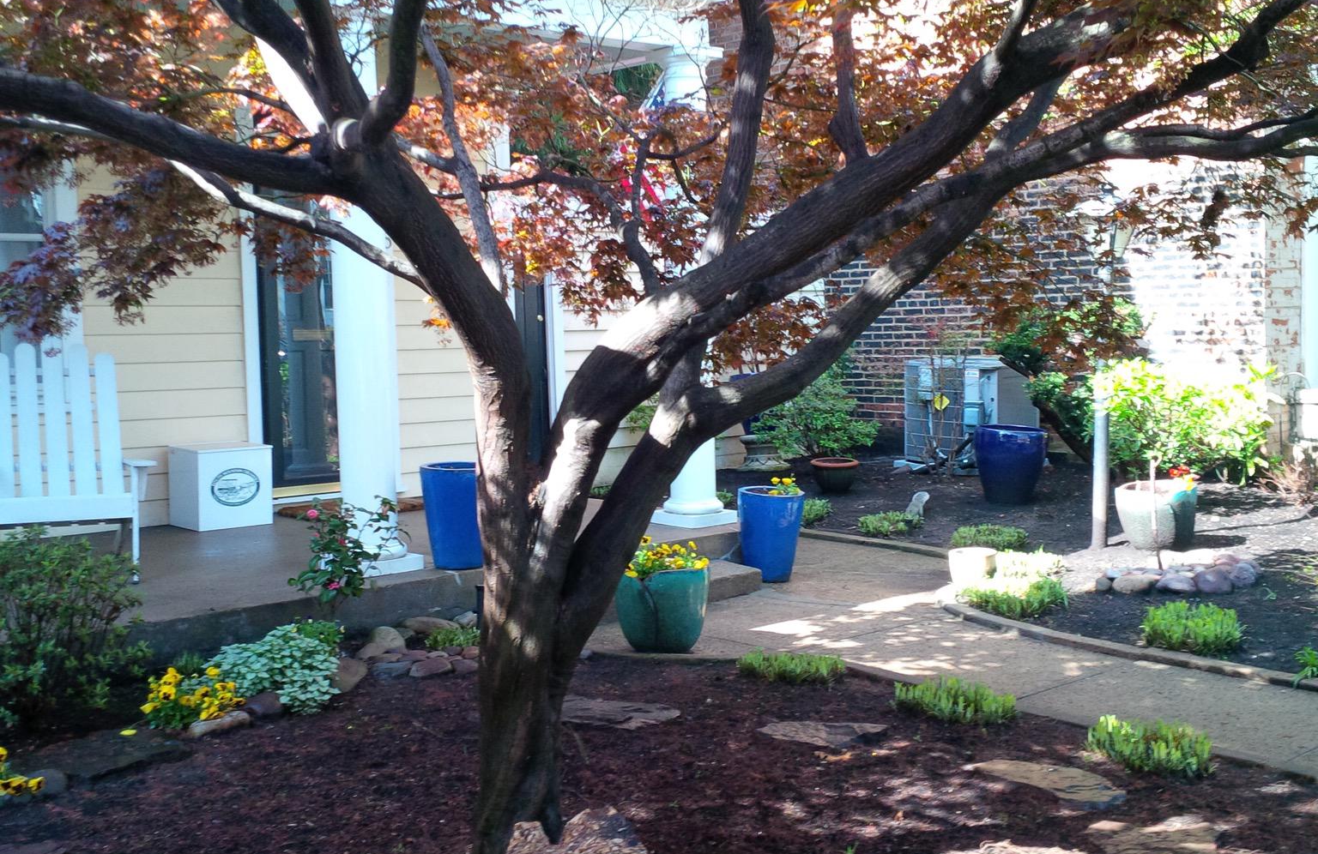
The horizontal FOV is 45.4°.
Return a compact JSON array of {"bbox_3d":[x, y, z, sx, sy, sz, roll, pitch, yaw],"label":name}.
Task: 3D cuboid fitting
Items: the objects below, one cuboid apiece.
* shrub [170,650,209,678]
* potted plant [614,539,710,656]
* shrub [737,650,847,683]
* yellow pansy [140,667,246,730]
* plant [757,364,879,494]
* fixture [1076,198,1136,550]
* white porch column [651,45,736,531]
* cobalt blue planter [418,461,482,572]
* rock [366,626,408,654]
[{"bbox_3d":[-1.648,0.841,5.557,0.160,0.140,0.140,-1,3,0],"label":"shrub"},{"bbox_3d":[0.014,0.650,6.212,0.365,0.435,0.365,-1,3,0],"label":"potted plant"},{"bbox_3d":[0.469,0.839,5.698,0.390,0.100,0.220,-1,3,6],"label":"shrub"},{"bbox_3d":[-1.524,0.869,5.248,0.330,0.175,0.260,-1,3,0],"label":"yellow pansy"},{"bbox_3d":[1.159,-0.008,11.195,0.800,0.880,0.720,-4,4,-42],"label":"plant"},{"bbox_3d":[2.239,-0.285,7.912,0.230,1.770,0.230,-4,4,-42],"label":"fixture"},{"bbox_3d":[0.162,-0.721,8.196,0.300,2.455,0.300,-4,4,-42],"label":"white porch column"},{"bbox_3d":[-0.891,0.389,6.898,0.335,0.435,0.335,-2,3,-7],"label":"cobalt blue planter"},{"bbox_3d":[-1.050,0.818,6.132,0.155,0.115,0.130,-1,3,0],"label":"rock"}]

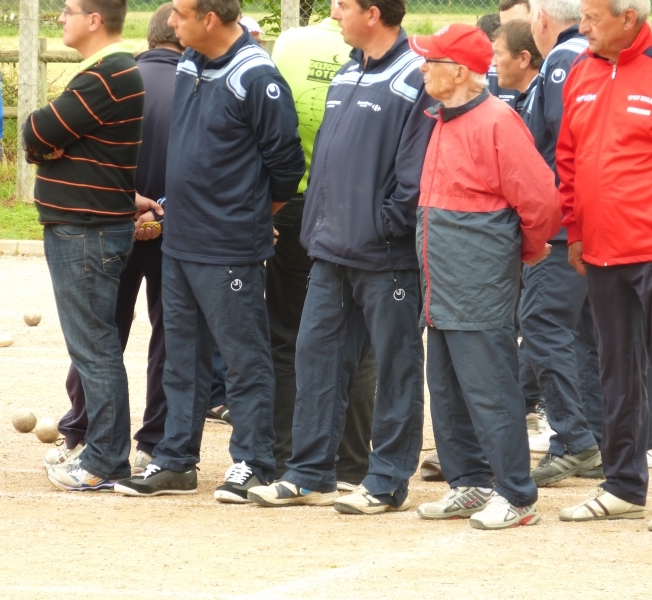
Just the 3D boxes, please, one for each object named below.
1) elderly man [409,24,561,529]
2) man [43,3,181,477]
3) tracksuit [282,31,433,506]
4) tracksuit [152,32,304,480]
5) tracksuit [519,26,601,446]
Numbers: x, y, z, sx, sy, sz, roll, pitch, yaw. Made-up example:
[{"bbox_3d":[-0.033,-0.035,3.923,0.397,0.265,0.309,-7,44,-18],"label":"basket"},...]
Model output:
[{"bbox_3d":[0.508,-0.094,15.630,0.460,1.610,0.540,-2,4,-32],"label":"elderly man"},{"bbox_3d":[-0.709,-0.243,17.376,0.560,1.690,0.460,-3,5,-40],"label":"man"},{"bbox_3d":[0.116,-0.119,16.195,0.440,1.530,0.550,-3,5,-38],"label":"tracksuit"},{"bbox_3d":[-0.331,-0.160,16.525,0.440,1.530,0.550,-3,5,-38],"label":"tracksuit"},{"bbox_3d":[0.846,-0.185,16.941,0.440,1.490,0.520,0,4,0],"label":"tracksuit"}]

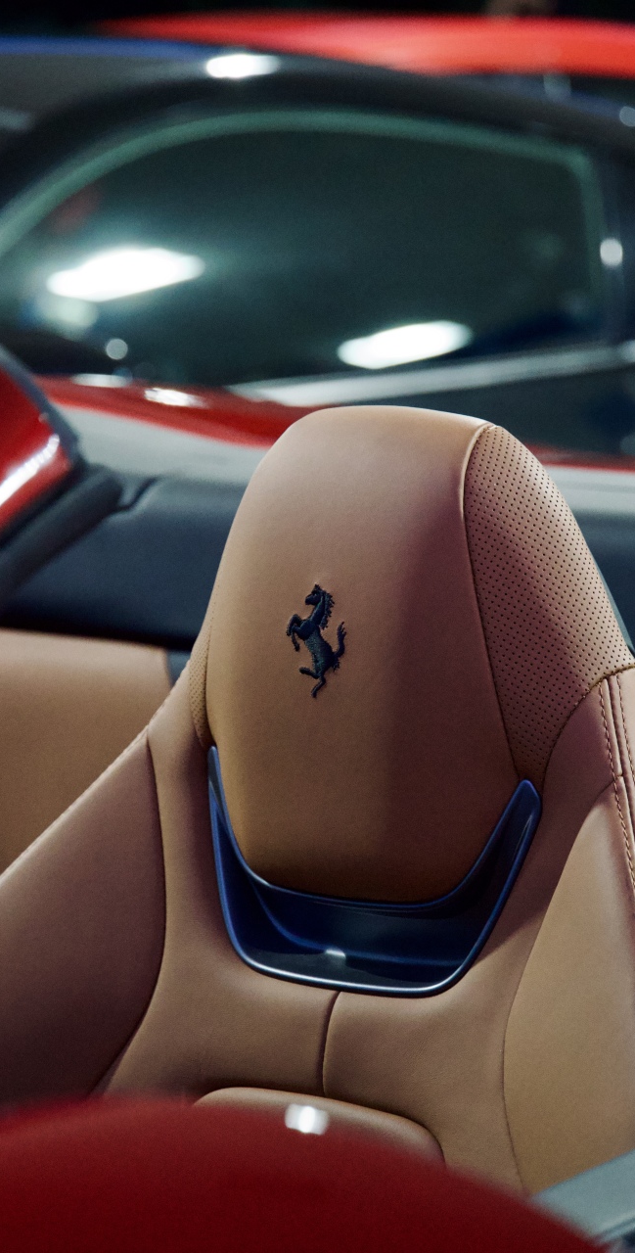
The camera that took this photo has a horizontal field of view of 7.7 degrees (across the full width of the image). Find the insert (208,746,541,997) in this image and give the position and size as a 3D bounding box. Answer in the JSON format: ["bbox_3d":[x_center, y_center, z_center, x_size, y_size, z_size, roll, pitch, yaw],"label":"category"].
[{"bbox_3d":[0.030,0.148,2.803,0.224,0.146,0.050,5,-7,29],"label":"insert"}]

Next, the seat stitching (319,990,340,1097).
[{"bbox_3d":[0.006,0.244,2.777,0.006,0.063,0.012,5,-5,29],"label":"seat stitching"}]

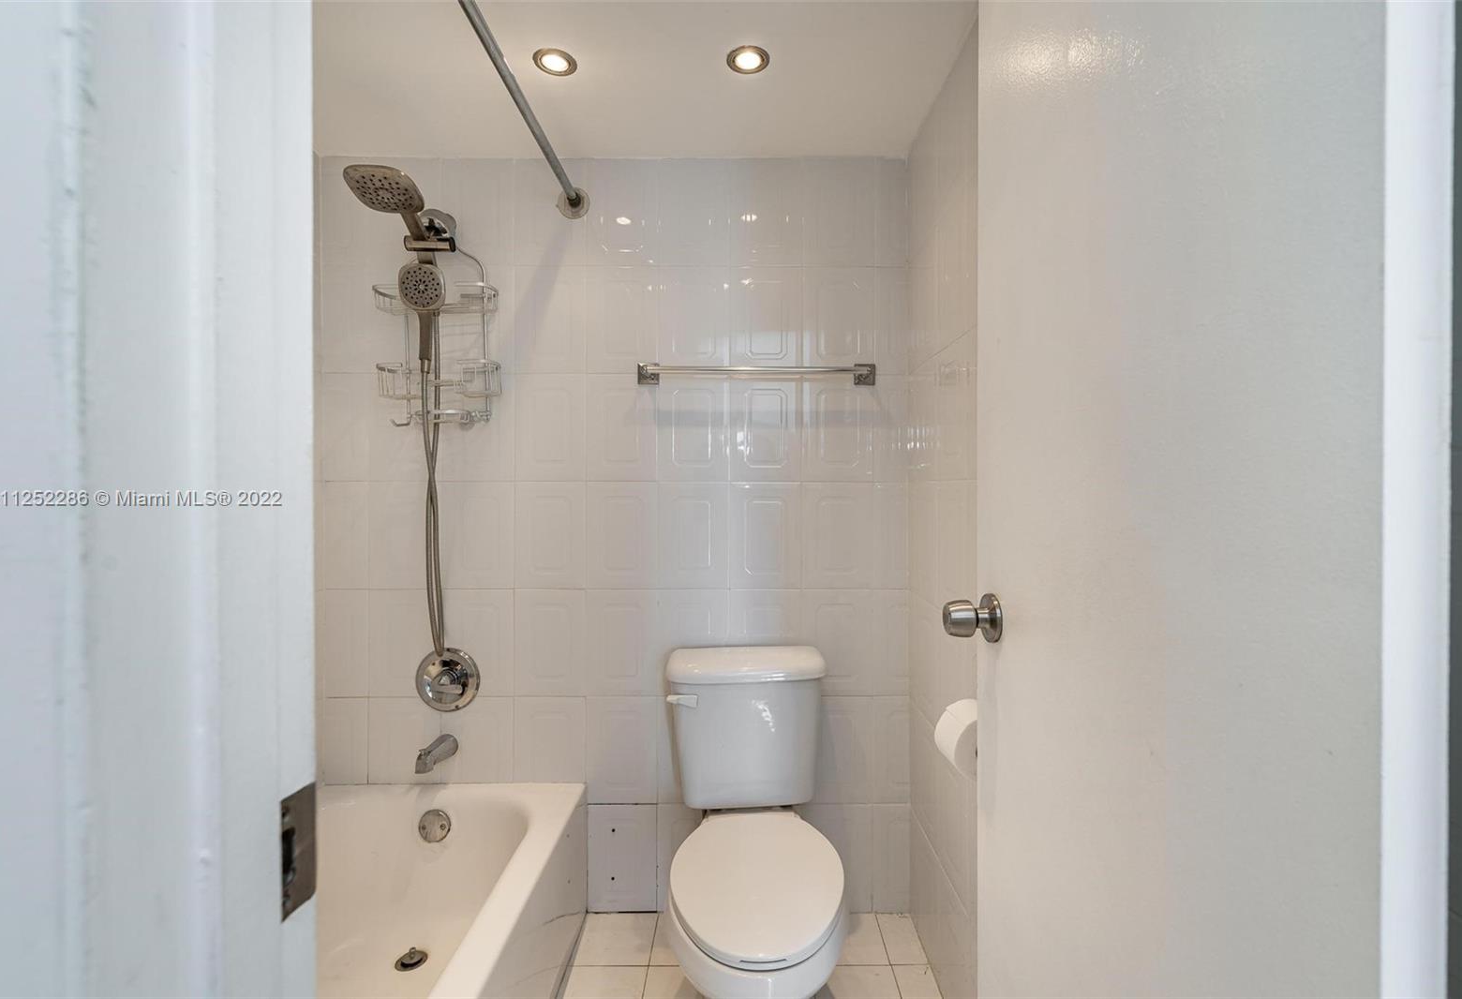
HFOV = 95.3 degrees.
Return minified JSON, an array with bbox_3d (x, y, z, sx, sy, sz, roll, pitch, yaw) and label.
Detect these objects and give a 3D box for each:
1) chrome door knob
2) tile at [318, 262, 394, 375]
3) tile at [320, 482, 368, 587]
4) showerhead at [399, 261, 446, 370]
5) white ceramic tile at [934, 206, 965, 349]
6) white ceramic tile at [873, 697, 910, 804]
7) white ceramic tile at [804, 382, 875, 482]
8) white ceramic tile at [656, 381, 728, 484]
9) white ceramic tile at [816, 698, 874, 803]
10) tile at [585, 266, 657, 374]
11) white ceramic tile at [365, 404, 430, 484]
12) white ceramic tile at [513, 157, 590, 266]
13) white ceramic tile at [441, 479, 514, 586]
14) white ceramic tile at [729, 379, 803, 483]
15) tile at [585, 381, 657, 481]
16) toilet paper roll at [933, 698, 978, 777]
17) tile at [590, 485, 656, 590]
[{"bbox_3d":[0.323,0.161,0.900,0.063,0.066,0.066,0,0,0],"label":"chrome door knob"},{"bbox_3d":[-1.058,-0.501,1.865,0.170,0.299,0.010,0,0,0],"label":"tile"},{"bbox_3d":[-1.077,0.100,1.867,0.128,0.300,0.010,0,0,0],"label":"tile"},{"bbox_3d":[-0.780,-0.466,1.690,0.116,0.268,0.070,0,6,0],"label":"showerhead"},{"bbox_3d":[0.504,-0.498,1.515,0.012,0.302,0.205,0,0,0],"label":"white ceramic tile"},{"bbox_3d":[0.452,0.707,1.878,0.100,0.300,0.010,0,0,0],"label":"white ceramic tile"},{"bbox_3d":[0.300,-0.200,1.865,0.199,0.301,0.010,0,0,0],"label":"white ceramic tile"},{"bbox_3d":[-0.103,-0.200,1.874,0.200,0.300,0.010,0,0,0],"label":"white ceramic tile"},{"bbox_3d":[0.300,0.701,1.865,0.199,0.301,0.010,0,0,0],"label":"white ceramic tile"},{"bbox_3d":[-0.305,-0.501,1.868,0.201,0.301,0.010,0,0,0],"label":"tile"},{"bbox_3d":[-0.916,-0.200,1.868,0.201,0.301,0.010,0,0,0],"label":"white ceramic tile"},{"bbox_3d":[-0.509,-0.807,1.880,0.202,0.303,0.010,0,0,0],"label":"white ceramic tile"},{"bbox_3d":[-0.710,0.102,1.868,0.201,0.301,0.010,0,0,0],"label":"white ceramic tile"},{"bbox_3d":[0.098,-0.201,1.880,0.204,0.302,0.010,0,0,0],"label":"white ceramic tile"},{"bbox_3d":[-0.305,-0.199,1.868,0.201,0.301,0.010,0,0,0],"label":"tile"},{"bbox_3d":[0.408,0.400,1.112,0.107,0.107,0.105,0,1,1],"label":"toilet paper roll"},{"bbox_3d":[-0.307,0.103,1.874,0.201,0.301,0.012,0,0,0],"label":"tile"}]

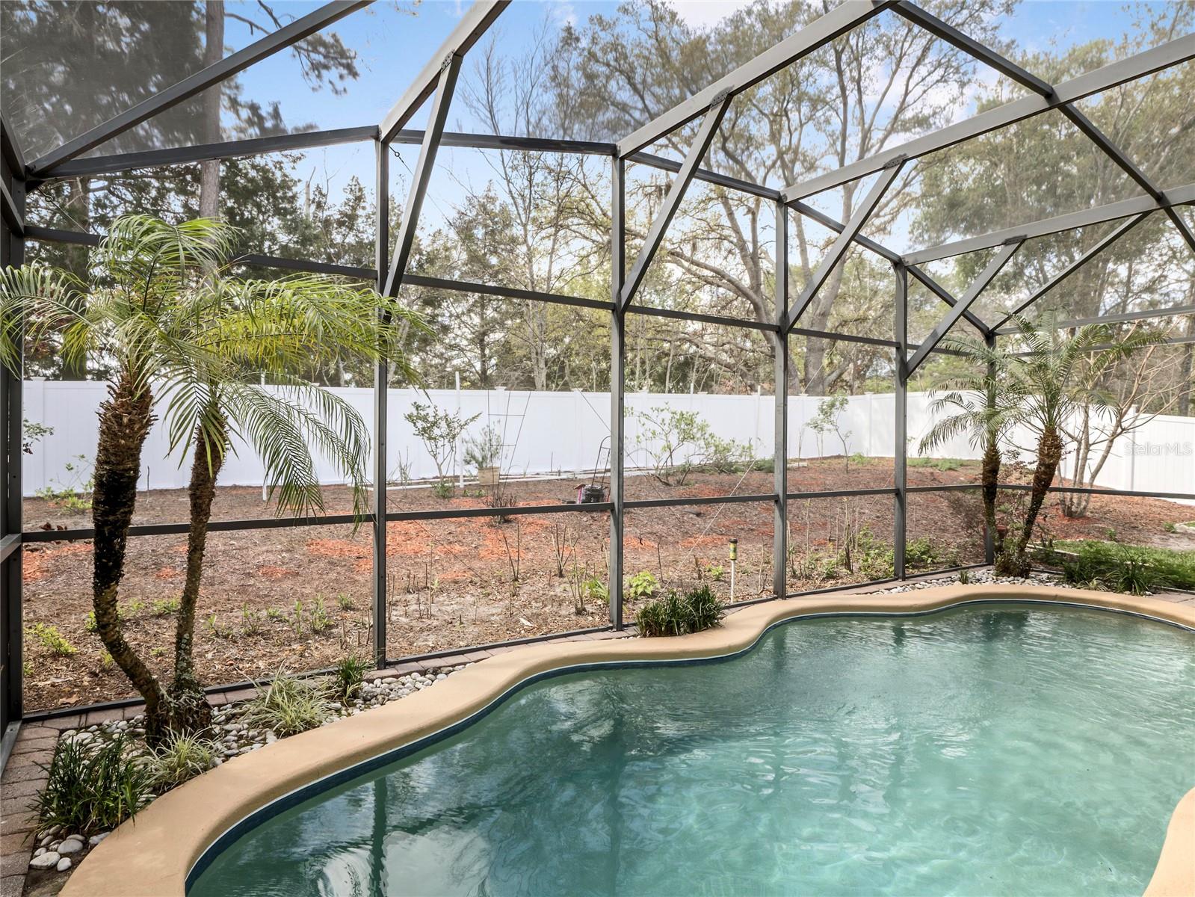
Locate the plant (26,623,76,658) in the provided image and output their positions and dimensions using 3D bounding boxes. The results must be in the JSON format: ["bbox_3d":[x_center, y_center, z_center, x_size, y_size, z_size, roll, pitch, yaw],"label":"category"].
[{"bbox_3d":[-3.520,1.228,4.460,0.260,0.170,0.260,0,0,-38],"label":"plant"}]

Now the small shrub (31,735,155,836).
[{"bbox_3d":[-1.855,1.215,2.530,0.390,0.260,0.380,0,0,-36],"label":"small shrub"}]

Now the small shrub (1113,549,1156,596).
[{"bbox_3d":[5.086,1.182,6.550,0.420,0.370,0.420,0,1,-33],"label":"small shrub"}]

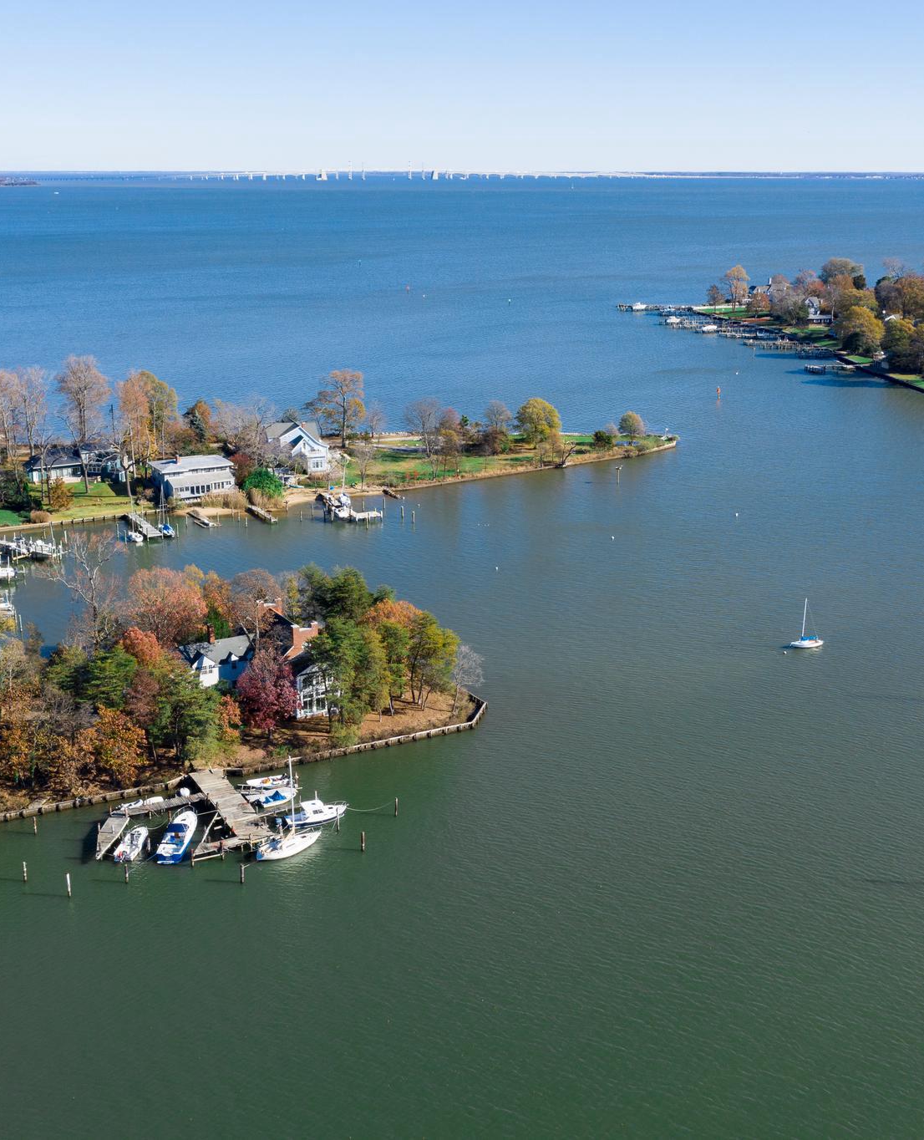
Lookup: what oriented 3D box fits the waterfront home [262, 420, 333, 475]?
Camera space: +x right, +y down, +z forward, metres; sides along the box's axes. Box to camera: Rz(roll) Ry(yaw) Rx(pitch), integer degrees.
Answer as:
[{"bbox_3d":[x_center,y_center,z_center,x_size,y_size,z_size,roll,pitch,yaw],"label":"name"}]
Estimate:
[{"bbox_3d":[-37.300,-28.707,302.080,15.000,9.500,14.000,-4,17,-14],"label":"waterfront home"}]

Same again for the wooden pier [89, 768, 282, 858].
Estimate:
[{"bbox_3d":[-31.130,26.640,143.300,17.500,2.200,19.000,-8,19,-26],"label":"wooden pier"}]

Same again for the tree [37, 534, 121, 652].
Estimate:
[{"bbox_3d":[-50.610,4.680,178.990,11.000,20.000,10.500,0,17,0],"label":"tree"}]

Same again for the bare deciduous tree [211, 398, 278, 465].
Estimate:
[{"bbox_3d":[-49.260,-31.400,303.890,15.000,15.800,14.000,0,17,0],"label":"bare deciduous tree"}]

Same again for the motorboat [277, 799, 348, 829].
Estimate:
[{"bbox_3d":[-15.930,26.280,144.230,7.300,2.400,2.400,-8,18,-24],"label":"motorboat"}]

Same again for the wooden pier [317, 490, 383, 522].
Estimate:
[{"bbox_3d":[-22.500,-13.001,271.304,7.500,2.200,20.000,-9,19,-27],"label":"wooden pier"}]

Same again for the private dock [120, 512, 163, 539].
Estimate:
[{"bbox_3d":[-62.960,-8.560,264.150,3.100,2.000,17.800,-9,19,-27],"label":"private dock"}]

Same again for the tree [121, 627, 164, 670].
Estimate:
[{"bbox_3d":[-39.550,11.453,164.601,5.945,9.004,5.945,0,17,0],"label":"tree"}]

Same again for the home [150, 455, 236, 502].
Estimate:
[{"bbox_3d":[-57.000,-19.960,281.739,15.000,6.500,12.500,-9,19,-29],"label":"home"}]

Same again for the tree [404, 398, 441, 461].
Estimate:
[{"bbox_3d":[-9.450,-34.180,318.830,8.760,14.110,8.580,0,17,-2],"label":"tree"}]

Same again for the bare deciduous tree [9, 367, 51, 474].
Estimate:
[{"bbox_3d":[-98.670,-35.180,304.020,9.290,23.450,9.100,-5,18,-17],"label":"bare deciduous tree"}]

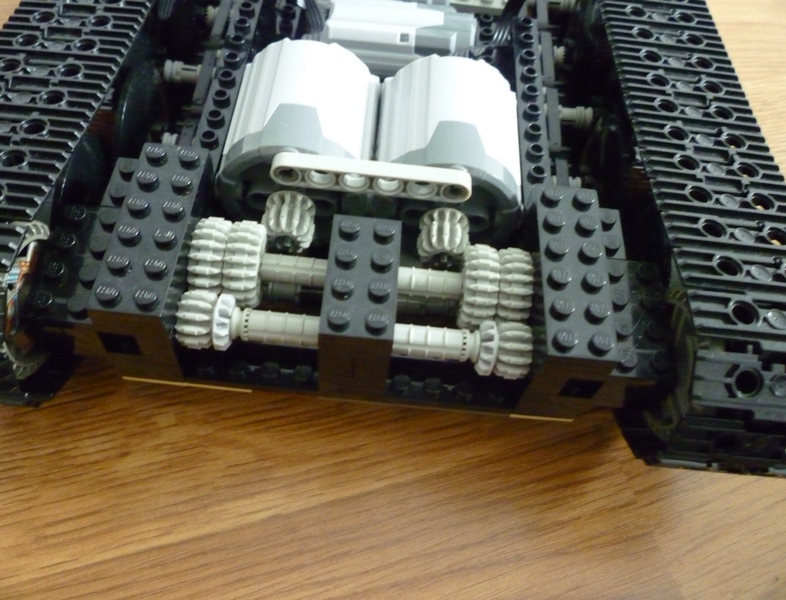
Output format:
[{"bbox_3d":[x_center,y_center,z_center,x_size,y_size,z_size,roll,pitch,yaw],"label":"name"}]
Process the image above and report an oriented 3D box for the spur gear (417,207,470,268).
[{"bbox_3d":[0.013,-0.016,0.172,0.014,0.014,0.008,5,58,-2],"label":"spur gear"}]

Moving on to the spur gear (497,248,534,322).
[{"bbox_3d":[0.029,-0.002,0.165,0.008,0.021,0.021,6,58,-2],"label":"spur gear"}]

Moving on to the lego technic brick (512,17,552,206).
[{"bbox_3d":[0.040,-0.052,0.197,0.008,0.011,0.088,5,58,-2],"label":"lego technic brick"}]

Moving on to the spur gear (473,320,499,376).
[{"bbox_3d":[0.022,0.011,0.156,0.004,0.013,0.013,5,58,-2],"label":"spur gear"}]

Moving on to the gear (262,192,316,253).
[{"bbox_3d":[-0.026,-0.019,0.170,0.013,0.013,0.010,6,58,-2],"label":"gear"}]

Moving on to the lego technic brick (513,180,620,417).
[{"bbox_3d":[0.041,0.000,0.165,0.016,0.030,0.048,5,58,-2],"label":"lego technic brick"}]

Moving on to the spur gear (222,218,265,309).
[{"bbox_3d":[-0.035,-0.009,0.163,0.008,0.021,0.021,6,58,-2],"label":"spur gear"}]

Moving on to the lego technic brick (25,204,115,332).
[{"bbox_3d":[-0.071,-0.008,0.152,0.016,0.005,0.032,5,58,-2],"label":"lego technic brick"}]

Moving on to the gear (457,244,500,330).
[{"bbox_3d":[0.021,-0.003,0.165,0.008,0.021,0.021,6,58,-2],"label":"gear"}]

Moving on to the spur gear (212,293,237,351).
[{"bbox_3d":[-0.039,0.005,0.154,0.004,0.013,0.013,6,58,-2],"label":"spur gear"}]

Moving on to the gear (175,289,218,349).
[{"bbox_3d":[-0.044,0.004,0.154,0.008,0.013,0.013,6,58,-2],"label":"gear"}]

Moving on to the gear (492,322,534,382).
[{"bbox_3d":[0.027,0.012,0.156,0.008,0.014,0.014,5,58,-2],"label":"gear"}]

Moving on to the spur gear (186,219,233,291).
[{"bbox_3d":[-0.043,-0.009,0.162,0.008,0.021,0.021,6,58,-2],"label":"spur gear"}]

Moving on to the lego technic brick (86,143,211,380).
[{"bbox_3d":[-0.055,-0.010,0.162,0.016,0.032,0.048,6,58,-2],"label":"lego technic brick"}]

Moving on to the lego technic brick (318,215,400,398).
[{"bbox_3d":[-0.008,0.002,0.159,0.016,0.030,0.032,5,58,-2],"label":"lego technic brick"}]

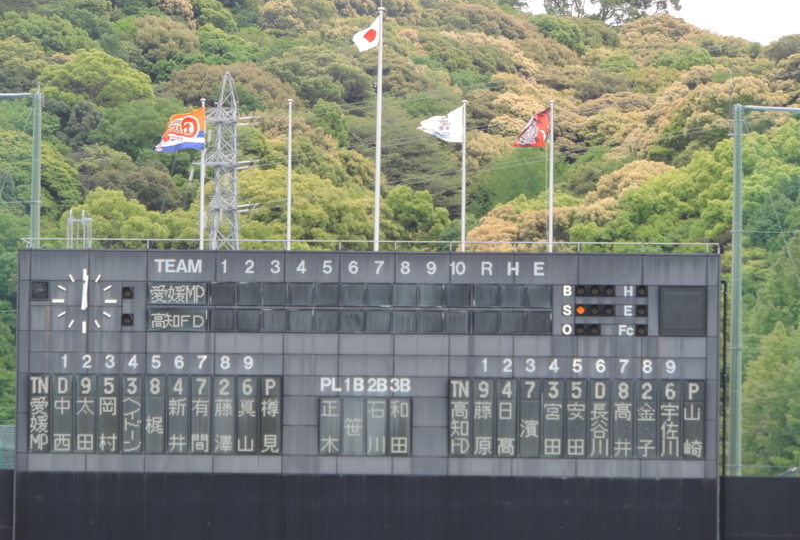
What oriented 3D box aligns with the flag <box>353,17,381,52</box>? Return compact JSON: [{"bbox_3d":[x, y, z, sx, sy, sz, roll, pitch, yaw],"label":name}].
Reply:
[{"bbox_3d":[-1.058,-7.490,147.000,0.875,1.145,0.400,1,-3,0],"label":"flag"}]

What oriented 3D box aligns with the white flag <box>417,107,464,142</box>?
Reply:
[{"bbox_3d":[1.312,-4.612,147.000,1.479,1.177,0.400,1,-3,0],"label":"white flag"}]

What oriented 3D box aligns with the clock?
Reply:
[{"bbox_3d":[-9.950,0.979,146.000,2.053,2.037,0.150,1,-3,0],"label":"clock"}]

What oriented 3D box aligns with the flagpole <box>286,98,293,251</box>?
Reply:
[{"bbox_3d":[-3.498,-2.894,147.000,0.150,5.057,0.150,1,-3,0],"label":"flagpole"}]

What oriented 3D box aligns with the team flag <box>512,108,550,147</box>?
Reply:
[{"bbox_3d":[4.190,-4.516,147.000,1.224,1.272,0.400,1,-3,0],"label":"team flag"}]

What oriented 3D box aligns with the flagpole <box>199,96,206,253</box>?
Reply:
[{"bbox_3d":[-6.273,-2.902,147.000,0.150,5.073,0.150,1,-3,0],"label":"flagpole"}]

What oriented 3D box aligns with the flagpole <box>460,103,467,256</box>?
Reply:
[{"bbox_3d":[2.042,-2.878,147.000,0.150,5.025,0.150,1,-3,0],"label":"flagpole"}]

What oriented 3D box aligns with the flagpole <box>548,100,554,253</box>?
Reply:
[{"bbox_3d":[4.829,-2.870,147.000,0.150,5.009,0.150,1,-3,0],"label":"flagpole"}]

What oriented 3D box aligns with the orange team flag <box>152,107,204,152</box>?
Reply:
[{"bbox_3d":[-7.005,-4.445,147.000,1.638,1.415,0.400,1,-3,0],"label":"orange team flag"}]

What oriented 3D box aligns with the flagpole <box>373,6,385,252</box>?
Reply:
[{"bbox_3d":[-0.665,-4.373,147.000,0.220,8.014,0.220,1,-3,0],"label":"flagpole"}]

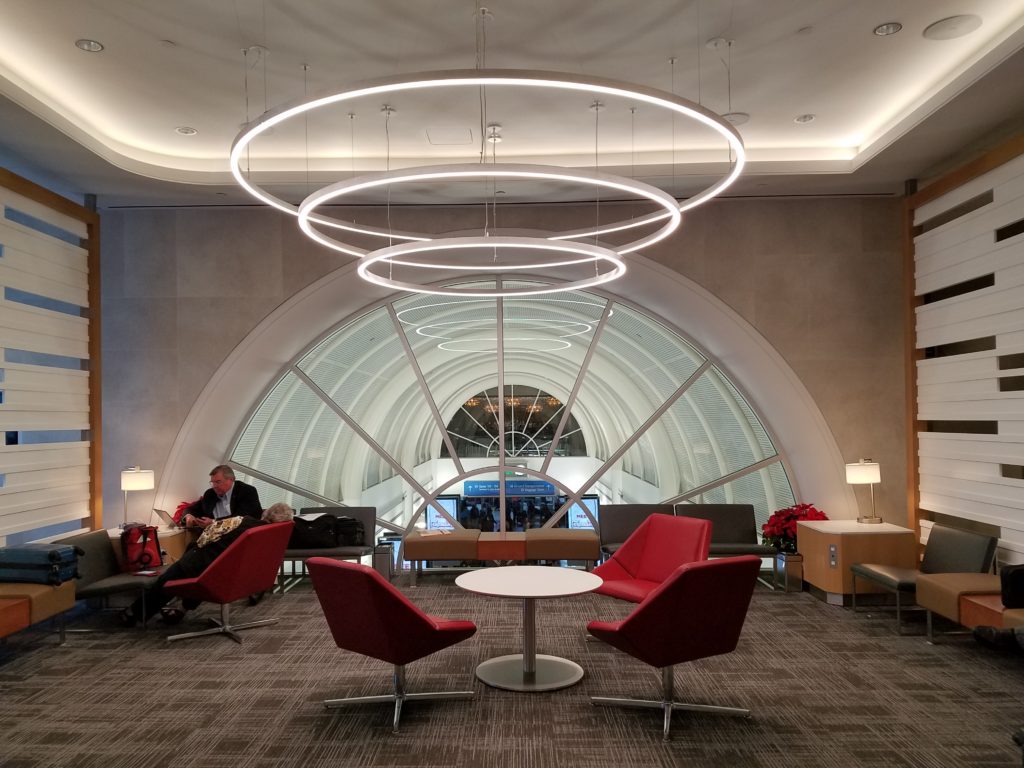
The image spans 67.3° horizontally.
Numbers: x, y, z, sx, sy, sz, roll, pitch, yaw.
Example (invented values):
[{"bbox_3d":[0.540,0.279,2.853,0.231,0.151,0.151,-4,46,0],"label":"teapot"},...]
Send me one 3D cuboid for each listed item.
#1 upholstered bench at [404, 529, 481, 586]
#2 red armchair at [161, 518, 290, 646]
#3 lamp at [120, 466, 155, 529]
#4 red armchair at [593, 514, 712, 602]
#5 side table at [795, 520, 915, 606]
[{"bbox_3d":[-0.630,1.622,7.214,0.667,0.431,0.645,-1,-3,0],"label":"upholstered bench"},{"bbox_3d":[-1.992,1.383,5.473,0.720,0.795,0.825,-2,-3,18],"label":"red armchair"},{"bbox_3d":[-3.591,1.087,7.366,0.330,0.590,0.310,-1,-3,1],"label":"lamp"},{"bbox_3d":[0.928,1.326,5.248,0.720,0.795,0.825,1,-3,-37],"label":"red armchair"},{"bbox_3d":[2.831,1.462,6.349,0.667,0.562,0.705,-1,-3,0],"label":"side table"}]

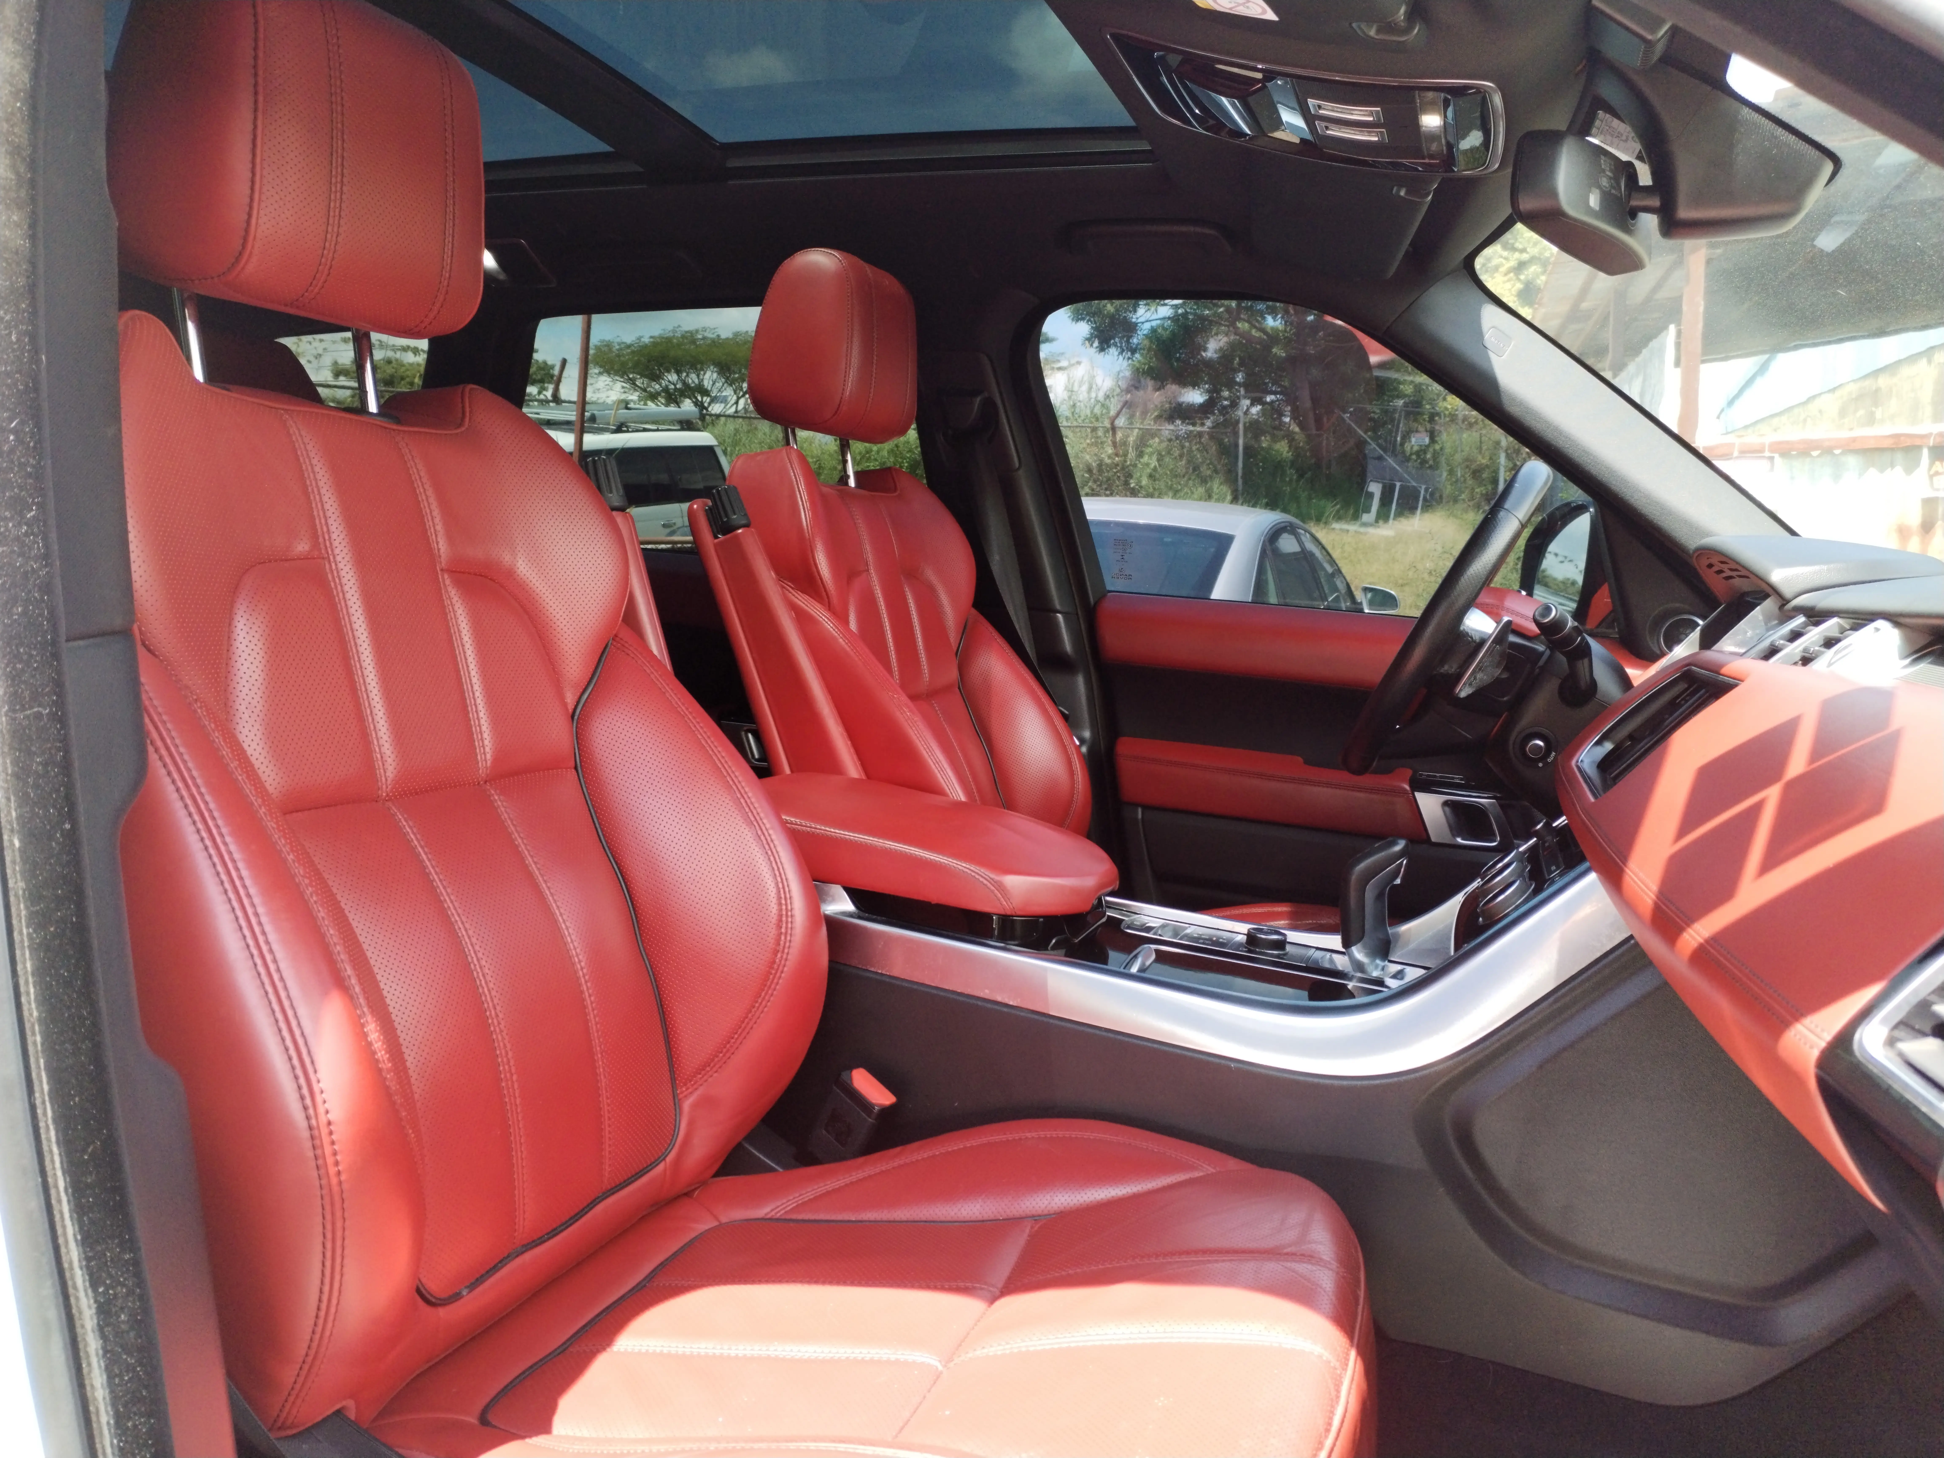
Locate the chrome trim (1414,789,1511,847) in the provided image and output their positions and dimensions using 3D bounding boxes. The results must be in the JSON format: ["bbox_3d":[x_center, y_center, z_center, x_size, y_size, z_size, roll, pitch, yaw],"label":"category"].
[{"bbox_3d":[0.588,0.108,1.954,0.115,0.059,0.035,4,8,20],"label":"chrome trim"}]

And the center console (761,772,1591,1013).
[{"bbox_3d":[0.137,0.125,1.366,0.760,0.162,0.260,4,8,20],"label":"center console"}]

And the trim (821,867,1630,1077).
[{"bbox_3d":[0.156,0.150,1.228,0.665,0.178,0.050,4,8,20],"label":"trim"}]

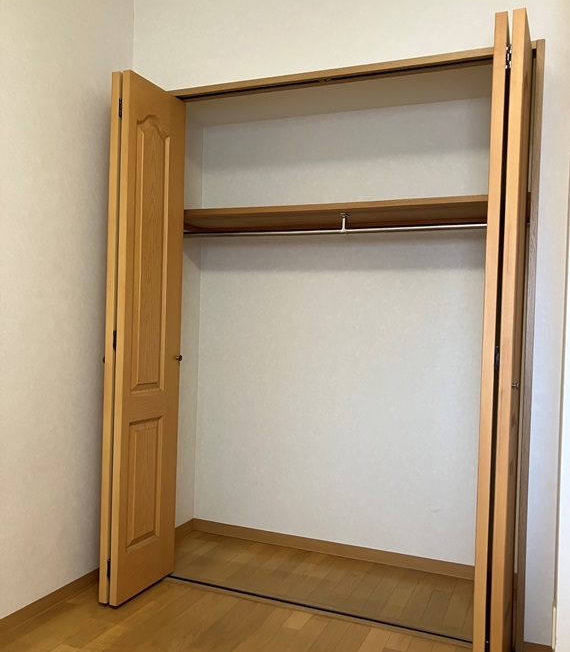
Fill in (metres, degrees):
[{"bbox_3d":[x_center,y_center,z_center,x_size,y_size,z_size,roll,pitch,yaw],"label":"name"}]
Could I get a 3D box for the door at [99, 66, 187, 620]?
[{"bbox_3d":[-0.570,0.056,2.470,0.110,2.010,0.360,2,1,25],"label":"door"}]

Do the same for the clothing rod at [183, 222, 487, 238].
[{"bbox_3d":[0.255,-0.411,2.628,1.660,0.024,0.024,2,1,23],"label":"clothing rod"}]

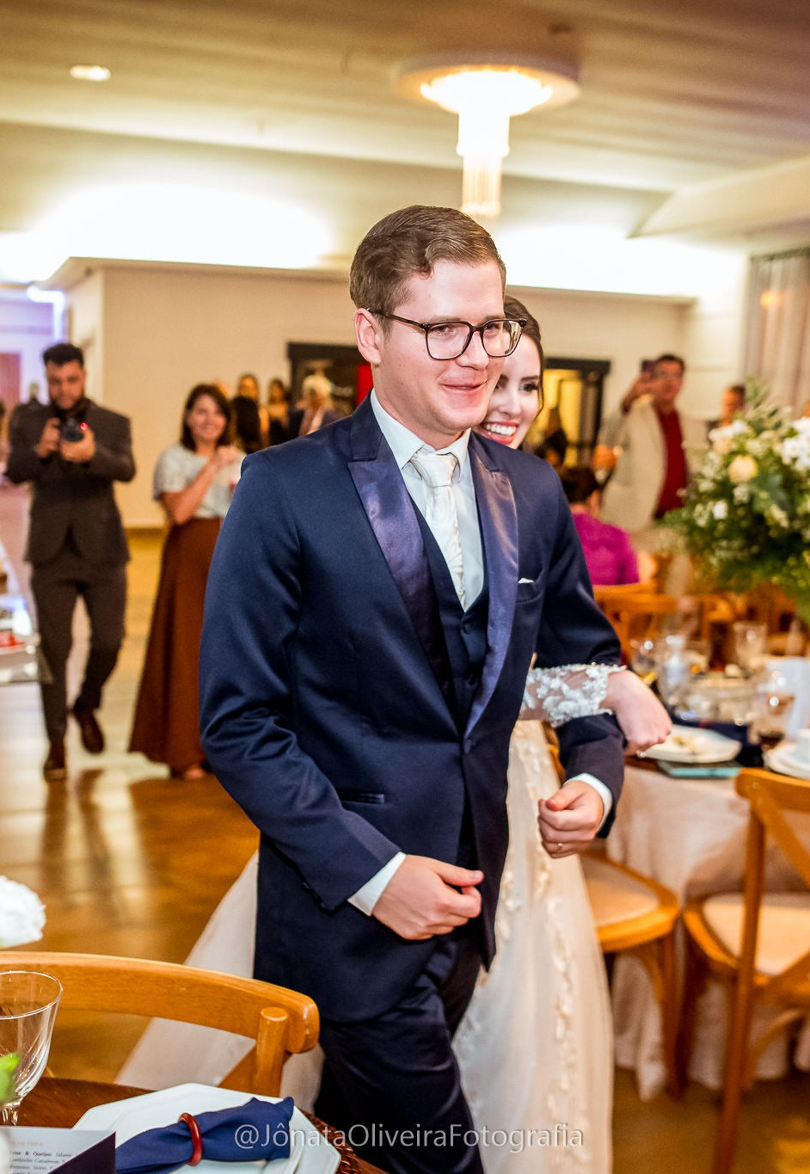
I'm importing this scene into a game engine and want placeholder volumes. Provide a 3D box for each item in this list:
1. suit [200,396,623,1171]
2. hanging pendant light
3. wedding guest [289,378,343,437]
[{"bbox_3d":[-0.003,0.563,1.466,0.535,1.525,0.406,-3,11,-28],"label":"suit"},{"bbox_3d":[0.448,-2.386,6.516,0.980,0.880,0.980,2,9,0],"label":"hanging pendant light"},{"bbox_3d":[-0.703,-0.755,9.034,0.460,1.705,0.330,2,9,0],"label":"wedding guest"}]

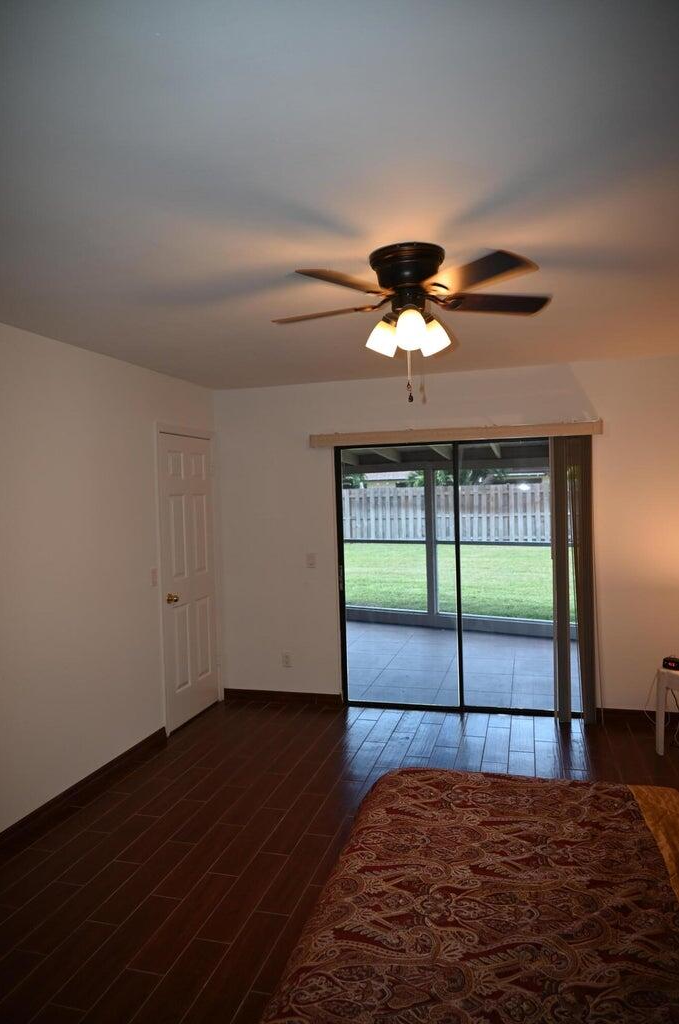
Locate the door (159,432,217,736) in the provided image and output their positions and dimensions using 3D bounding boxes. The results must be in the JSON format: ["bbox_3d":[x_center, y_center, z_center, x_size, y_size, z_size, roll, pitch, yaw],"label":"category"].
[{"bbox_3d":[-1.092,0.470,4.944,0.040,2.030,0.780,-1,1,16],"label":"door"}]

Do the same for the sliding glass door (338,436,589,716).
[{"bbox_3d":[0.875,0.468,4.923,1.797,1.945,0.090,-1,1,16],"label":"sliding glass door"}]

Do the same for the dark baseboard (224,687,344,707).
[{"bbox_3d":[-0.445,1.428,5.272,0.968,0.088,0.015,-1,1,16],"label":"dark baseboard"}]

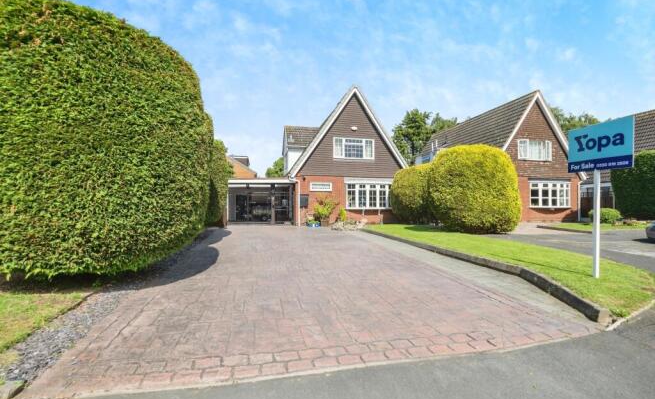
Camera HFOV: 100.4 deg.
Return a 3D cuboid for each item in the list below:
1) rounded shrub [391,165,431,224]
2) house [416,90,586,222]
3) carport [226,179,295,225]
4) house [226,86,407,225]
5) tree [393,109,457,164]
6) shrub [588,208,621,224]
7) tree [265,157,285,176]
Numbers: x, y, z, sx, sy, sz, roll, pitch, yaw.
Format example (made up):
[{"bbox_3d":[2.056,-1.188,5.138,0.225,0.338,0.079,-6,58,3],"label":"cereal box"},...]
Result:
[{"bbox_3d":[4.320,-0.240,13.600,2.250,3.120,2.400,0,0,-15],"label":"rounded shrub"},{"bbox_3d":[10.860,-2.430,20.600,6.800,7.380,10.800,0,0,-10],"label":"house"},{"bbox_3d":[-3.876,0.170,15.865,3.160,2.340,5.400,0,0,-15],"label":"carport"},{"bbox_3d":[-1.304,-2.335,19.092,9.800,7.390,10.300,0,0,-15],"label":"house"},{"bbox_3d":[12.100,-4.900,34.000,7.500,12.500,7.500,0,0,0],"label":"tree"},{"bbox_3d":[14.800,0.830,14.600,1.400,0.870,1.400,0,0,-10],"label":"shrub"},{"bbox_3d":[-4.700,-1.450,28.000,4.000,5.700,4.000,0,0,0],"label":"tree"}]

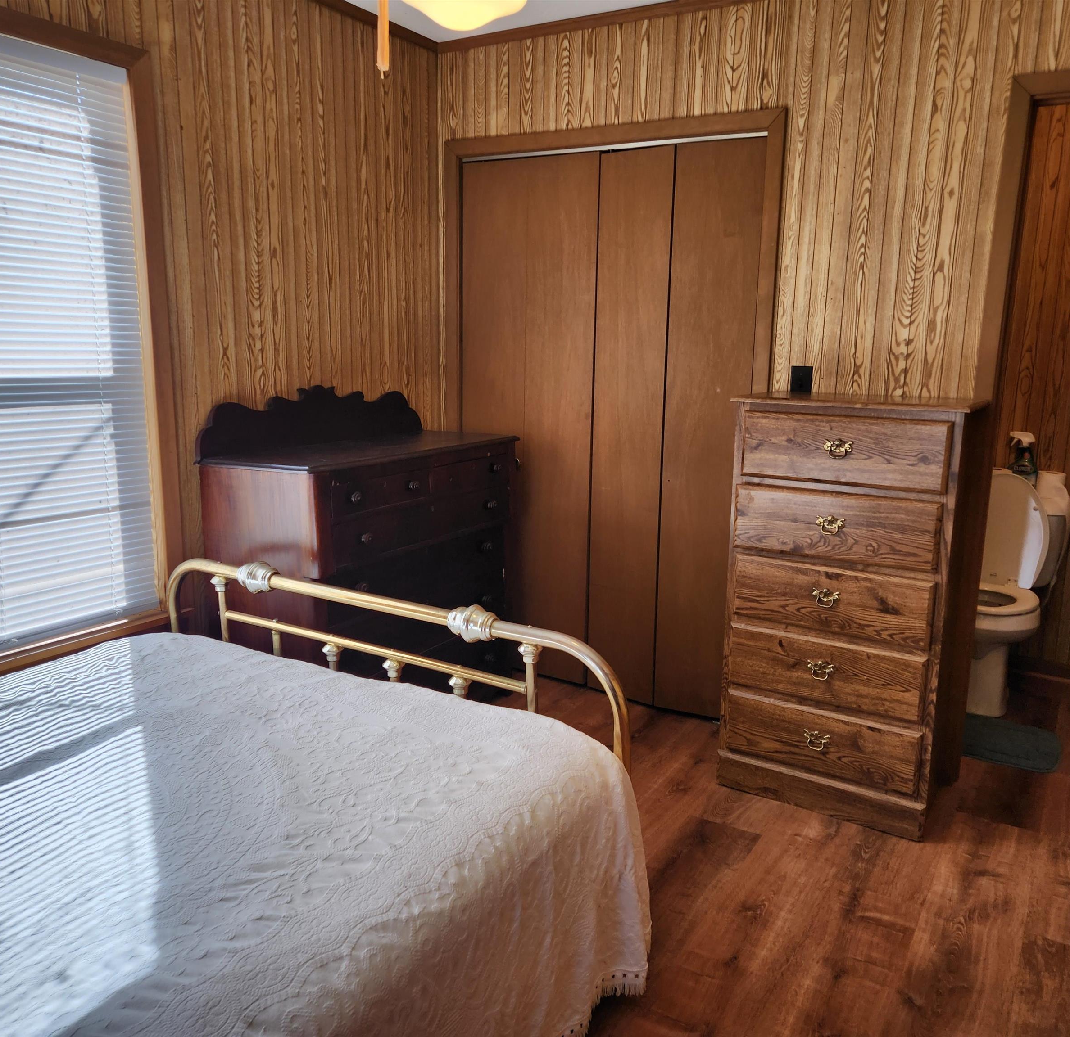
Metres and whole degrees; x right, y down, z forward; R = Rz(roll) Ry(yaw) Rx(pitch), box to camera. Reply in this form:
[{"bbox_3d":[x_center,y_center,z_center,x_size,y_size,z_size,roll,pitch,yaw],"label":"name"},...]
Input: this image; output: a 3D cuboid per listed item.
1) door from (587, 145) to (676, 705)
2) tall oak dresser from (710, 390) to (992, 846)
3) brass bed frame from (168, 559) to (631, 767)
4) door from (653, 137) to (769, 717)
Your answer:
[{"bbox_3d":[0.356,-0.299,3.367,0.297,1.985,0.045,10,14,37],"label":"door"},{"bbox_3d":[0.933,0.246,2.770,0.625,1.200,0.435,8,13,31],"label":"tall oak dresser"},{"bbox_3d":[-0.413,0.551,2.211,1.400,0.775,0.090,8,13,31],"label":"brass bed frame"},{"bbox_3d":[0.611,-0.262,3.209,0.297,1.985,0.045,6,13,25],"label":"door"}]

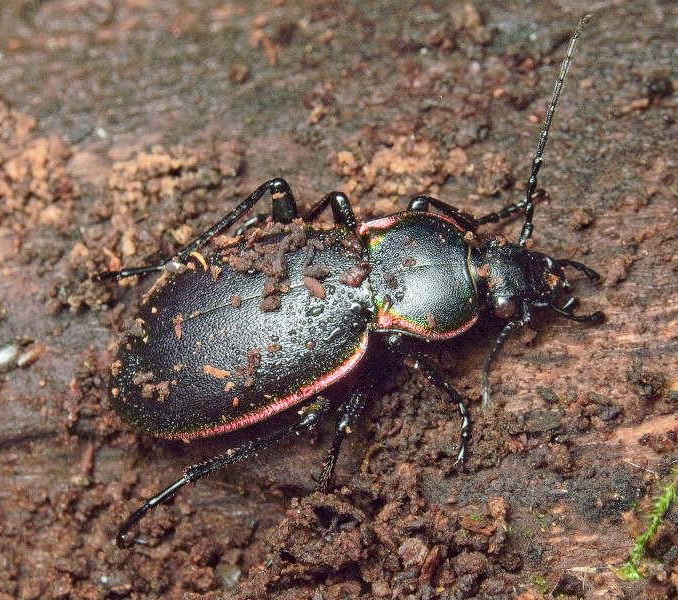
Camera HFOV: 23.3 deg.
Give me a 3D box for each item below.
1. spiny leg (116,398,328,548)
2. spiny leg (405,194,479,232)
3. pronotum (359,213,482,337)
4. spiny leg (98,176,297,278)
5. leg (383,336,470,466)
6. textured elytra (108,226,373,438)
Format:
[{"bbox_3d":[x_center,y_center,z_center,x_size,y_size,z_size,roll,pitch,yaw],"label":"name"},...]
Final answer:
[{"bbox_3d":[-0.006,0.009,0.089,0.013,0.003,0.002,-31,62,-19],"label":"spiny leg"},{"bbox_3d":[0.006,-0.005,0.096,0.004,0.002,0.001,3,57,2],"label":"spiny leg"},{"bbox_3d":[0.005,-0.002,0.093,0.007,0.003,0.008,-9,57,-6],"label":"pronotum"},{"bbox_3d":[-0.008,-0.004,0.096,0.012,0.005,0.002,-15,58,-10],"label":"spiny leg"},{"bbox_3d":[0.006,0.005,0.092,0.002,0.003,0.008,-26,61,-16],"label":"leg"},{"bbox_3d":[-0.005,0.001,0.090,0.015,0.004,0.009,-21,59,-13],"label":"textured elytra"}]

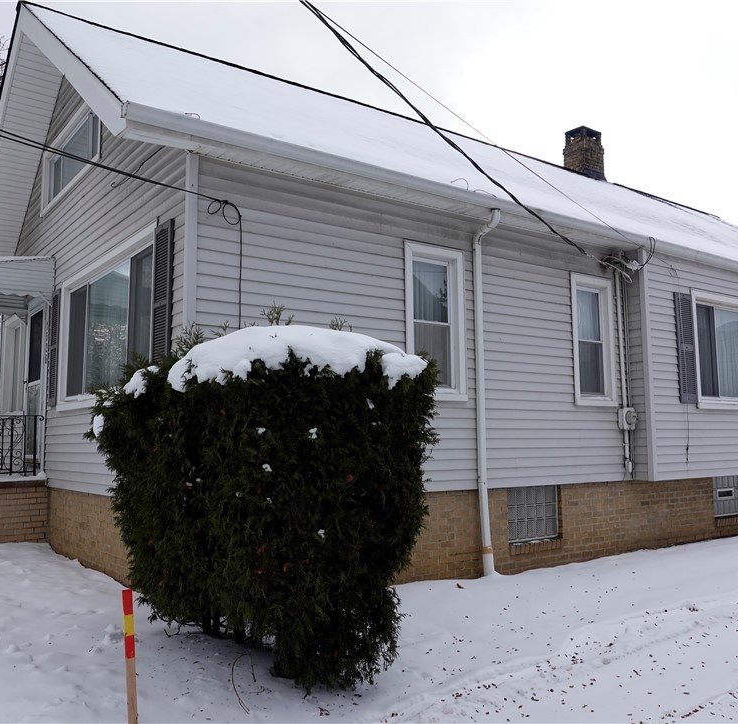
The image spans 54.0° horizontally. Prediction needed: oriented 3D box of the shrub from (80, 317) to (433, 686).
[{"bbox_3d":[-0.775,0.814,4.468,1.400,2.040,2.000,4,-8,-35],"label":"shrub"}]

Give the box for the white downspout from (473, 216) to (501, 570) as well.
[{"bbox_3d":[1.220,0.297,7.151,0.100,3.600,0.360,4,-8,-35],"label":"white downspout"}]

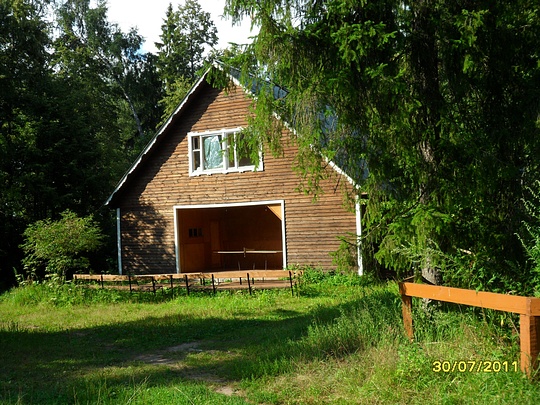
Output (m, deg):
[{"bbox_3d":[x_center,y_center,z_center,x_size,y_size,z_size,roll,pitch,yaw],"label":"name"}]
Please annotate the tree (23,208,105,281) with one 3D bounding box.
[{"bbox_3d":[-6.197,1.314,20.500,2.450,2.150,2.200,-2,0,0],"label":"tree"}]

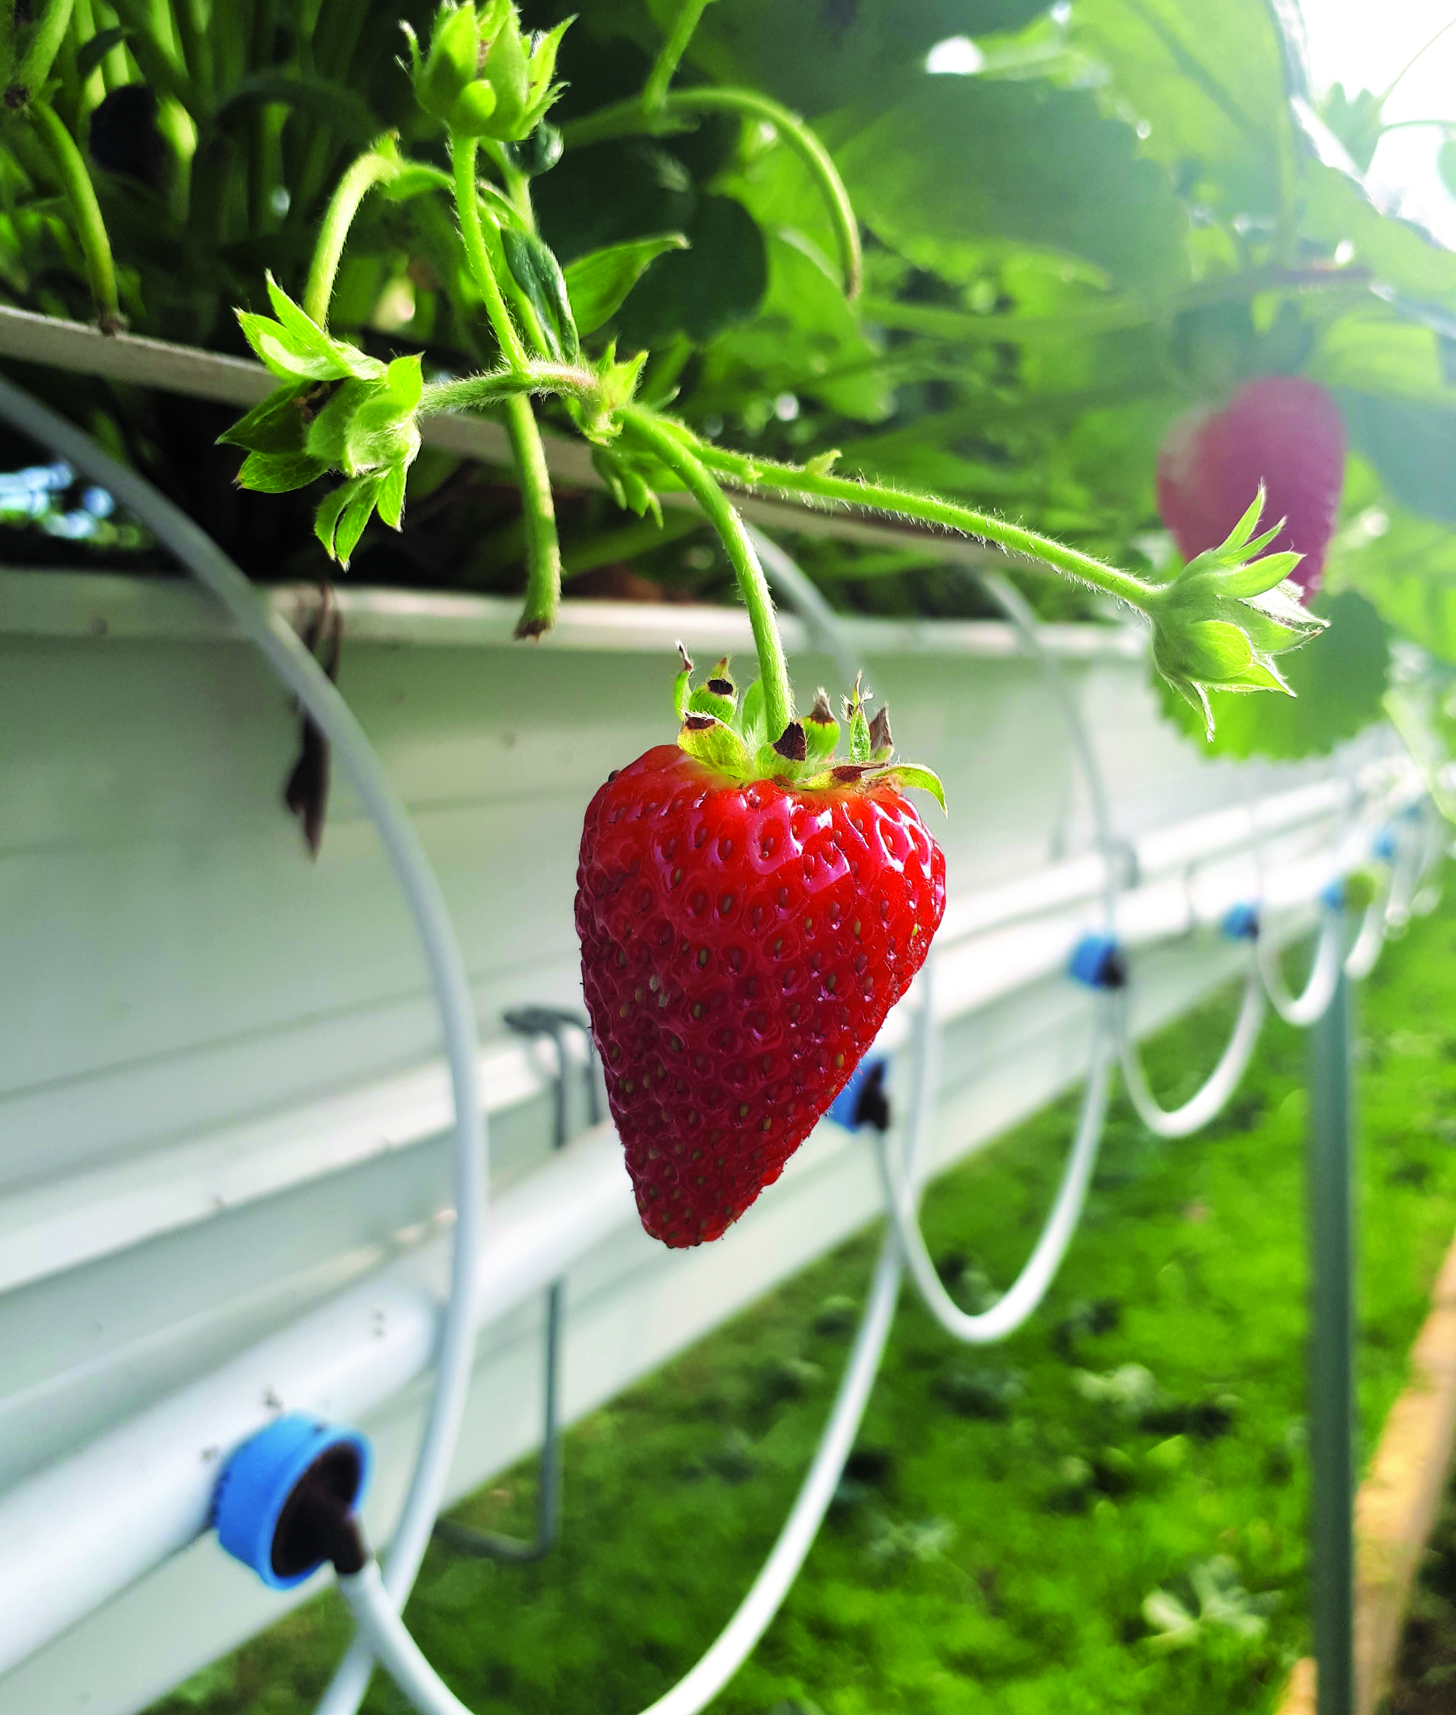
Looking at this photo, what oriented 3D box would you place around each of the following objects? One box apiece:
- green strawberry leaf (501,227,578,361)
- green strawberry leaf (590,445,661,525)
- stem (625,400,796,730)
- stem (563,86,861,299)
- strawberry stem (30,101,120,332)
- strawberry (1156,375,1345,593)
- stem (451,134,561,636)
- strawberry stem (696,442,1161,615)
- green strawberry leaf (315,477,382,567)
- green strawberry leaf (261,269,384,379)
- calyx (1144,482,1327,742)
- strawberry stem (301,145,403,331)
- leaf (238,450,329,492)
[{"bbox_3d":[-0.022,-0.066,0.178,0.006,0.017,0.005,-25,3,-15],"label":"green strawberry leaf"},{"bbox_3d":[-0.011,-0.041,0.166,0.007,0.009,0.005,-2,5,0],"label":"green strawberry leaf"},{"bbox_3d":[-0.001,-0.031,0.162,0.008,0.039,0.006,-26,0,0],"label":"stem"},{"bbox_3d":[-0.002,-0.082,0.187,0.037,0.026,0.011,-1,5,9],"label":"stem"},{"bbox_3d":[-0.084,-0.083,0.195,0.006,0.029,0.006,-16,3,0],"label":"strawberry stem"},{"bbox_3d":[0.104,-0.071,0.300,0.037,0.049,0.037,-2,5,0],"label":"strawberry"},{"bbox_3d":[-0.025,-0.054,0.173,0.011,0.057,0.010,-5,3,0],"label":"stem"},{"bbox_3d":[0.021,-0.036,0.162,0.052,0.005,0.006,18,0,0],"label":"strawberry stem"},{"bbox_3d":[-0.043,-0.038,0.170,0.007,0.011,0.005,9,3,0],"label":"green strawberry leaf"},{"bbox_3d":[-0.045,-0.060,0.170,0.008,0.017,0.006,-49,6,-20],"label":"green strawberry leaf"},{"bbox_3d":[0.057,-0.028,0.170,0.019,0.027,0.022,-2,6,10],"label":"calyx"},{"bbox_3d":[-0.043,-0.071,0.173,0.006,0.023,0.005,25,0,0],"label":"strawberry stem"},{"bbox_3d":[-0.048,-0.041,0.162,0.010,0.004,0.004,-2,5,0],"label":"leaf"}]

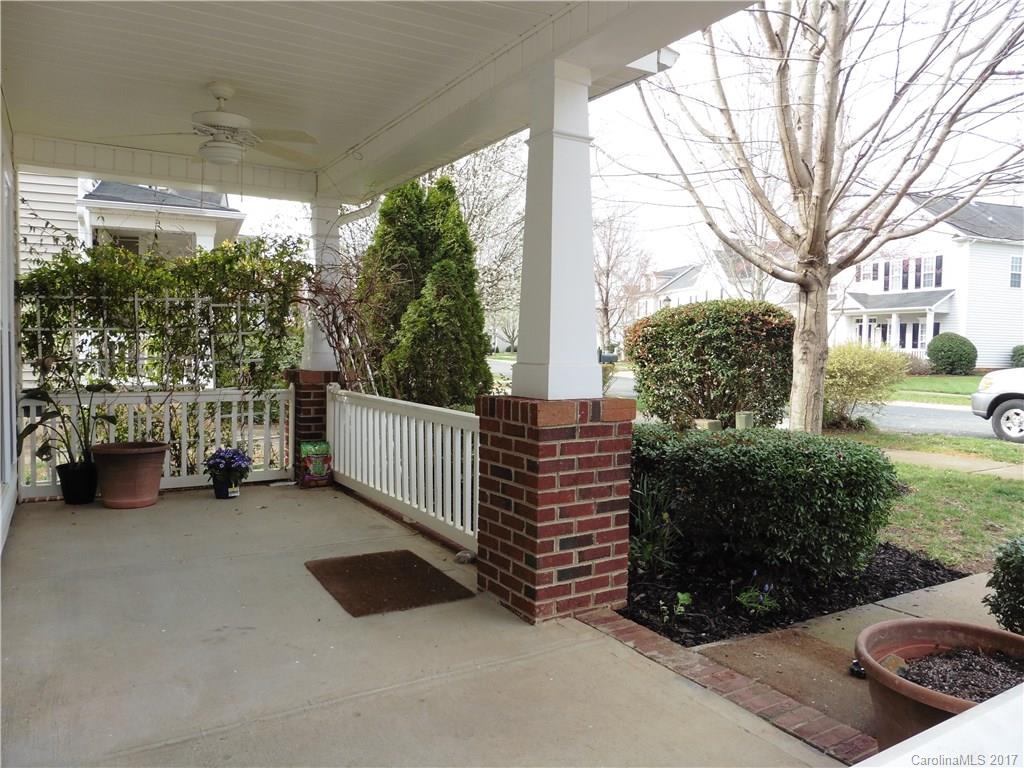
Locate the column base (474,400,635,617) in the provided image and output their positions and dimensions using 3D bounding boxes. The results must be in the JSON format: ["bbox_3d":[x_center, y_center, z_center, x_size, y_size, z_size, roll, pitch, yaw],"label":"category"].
[{"bbox_3d":[0.187,0.525,3.283,0.528,0.926,0.528,-1,3,-32],"label":"column base"}]

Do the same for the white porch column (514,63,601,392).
[{"bbox_3d":[0.209,-0.673,3.232,0.297,1.473,0.297,-1,3,-32],"label":"white porch column"}]

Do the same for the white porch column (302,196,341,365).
[{"bbox_3d":[-1.694,-0.850,6.291,0.297,1.473,0.297,-1,3,-32],"label":"white porch column"}]

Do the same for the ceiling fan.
[{"bbox_3d":[-1.554,-1.385,3.791,1.220,0.430,1.220,-1,3,-32],"label":"ceiling fan"}]

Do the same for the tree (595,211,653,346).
[{"bbox_3d":[5.980,-5.918,44.000,4.900,9.500,4.900,1,3,0],"label":"tree"}]

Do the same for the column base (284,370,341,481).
[{"bbox_3d":[-1.708,0.348,6.351,0.528,0.926,0.528,-1,3,-32],"label":"column base"}]

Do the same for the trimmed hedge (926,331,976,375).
[{"bbox_3d":[18.075,-1.246,29.200,1.800,1.740,1.800,0,3,-18],"label":"trimmed hedge"}]

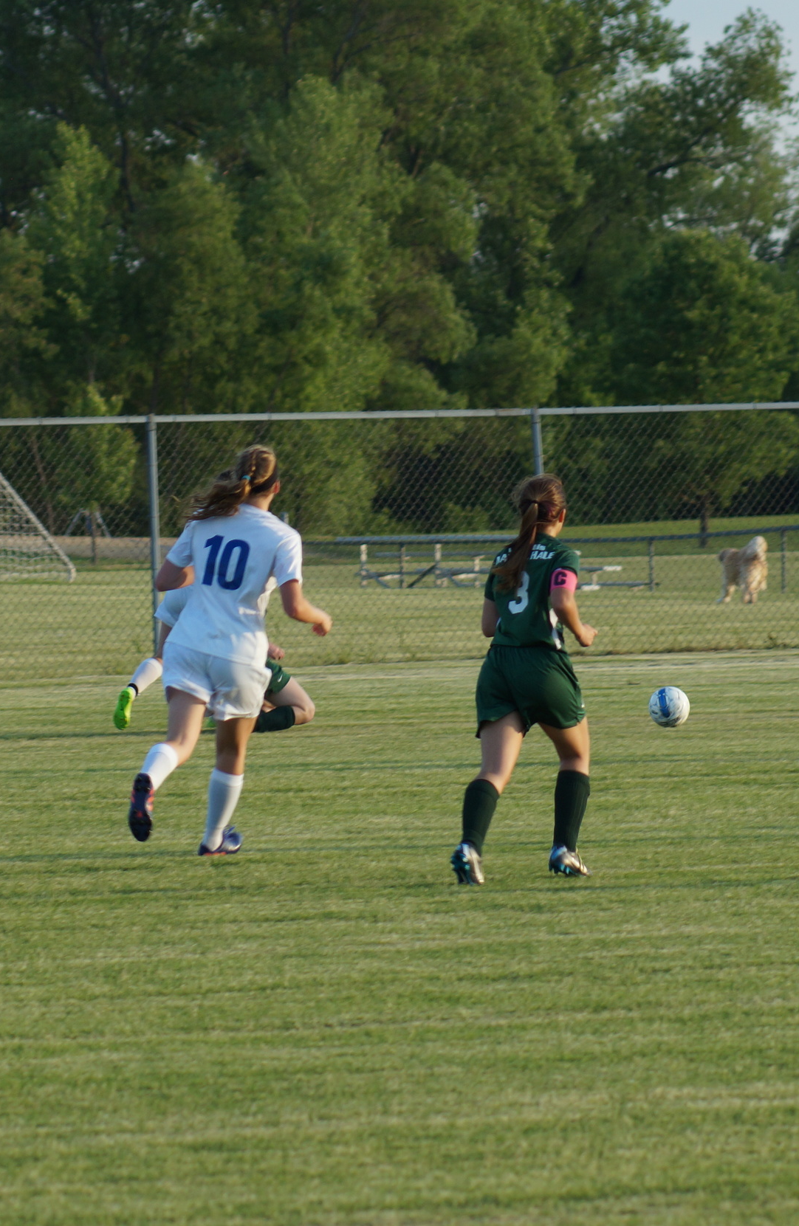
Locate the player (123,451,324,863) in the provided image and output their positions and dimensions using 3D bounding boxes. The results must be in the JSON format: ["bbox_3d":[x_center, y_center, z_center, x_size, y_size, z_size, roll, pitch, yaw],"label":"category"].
[{"bbox_3d":[-0.684,0.146,42.700,0.600,1.620,0.820,-1,1,25],"label":"player"}]

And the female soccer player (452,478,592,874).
[{"bbox_3d":[0.465,0.250,40.100,0.520,1.540,0.680,-1,1,27],"label":"female soccer player"}]

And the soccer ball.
[{"bbox_3d":[1.464,0.509,58.400,0.220,0.220,0.220,-1,1,0],"label":"soccer ball"}]

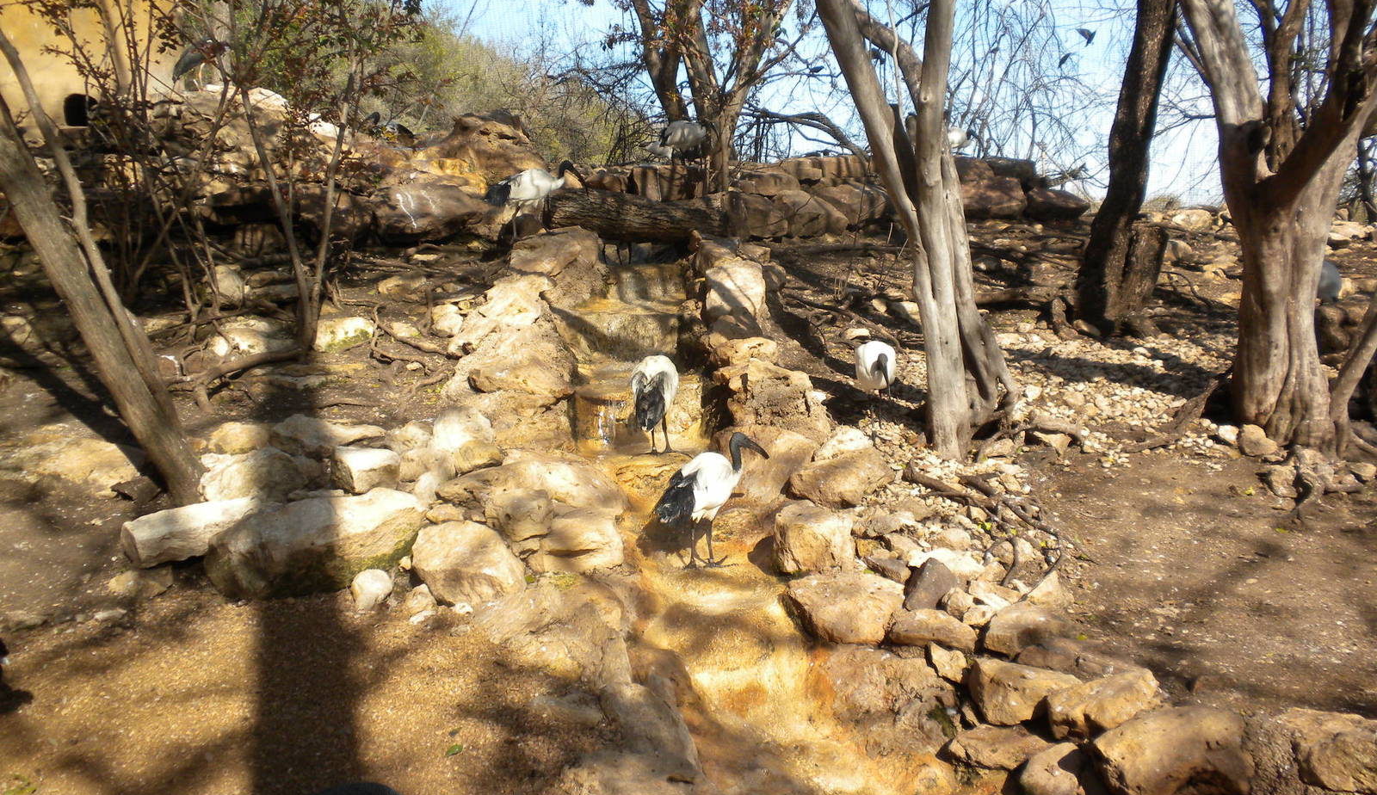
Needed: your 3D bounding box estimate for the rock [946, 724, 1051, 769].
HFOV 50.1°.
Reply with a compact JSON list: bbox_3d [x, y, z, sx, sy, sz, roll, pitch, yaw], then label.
[{"bbox_3d":[0.923,1.042,4.400,0.285,0.090,0.155,0,8,0],"label":"rock"}]

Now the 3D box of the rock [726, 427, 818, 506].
[{"bbox_3d":[0.340,0.285,5.950,0.343,0.311,0.292,-2,7,-15],"label":"rock"}]

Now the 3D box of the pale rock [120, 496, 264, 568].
[{"bbox_3d":[-1.951,0.528,5.800,0.530,0.180,0.180,-4,9,-28],"label":"pale rock"}]

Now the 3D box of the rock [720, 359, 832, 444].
[{"bbox_3d":[0.385,0.017,6.500,0.488,0.362,0.391,0,7,0],"label":"rock"}]

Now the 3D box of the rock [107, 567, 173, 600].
[{"bbox_3d":[-2.181,0.744,5.850,0.260,0.140,0.180,-2,6,-21],"label":"rock"}]

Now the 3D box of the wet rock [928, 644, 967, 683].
[{"bbox_3d":[0.838,0.857,4.750,0.125,0.105,0.100,0,8,0],"label":"wet rock"}]

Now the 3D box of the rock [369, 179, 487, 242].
[{"bbox_3d":[-1.684,-1.217,9.600,0.760,0.410,0.500,-1,6,-10],"label":"rock"}]

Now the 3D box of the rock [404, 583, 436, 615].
[{"bbox_3d":[-0.939,0.706,5.150,0.111,0.105,0.094,-1,7,-10],"label":"rock"}]

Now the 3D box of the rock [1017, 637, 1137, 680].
[{"bbox_3d":[1.371,0.920,5.200,0.403,0.097,0.240,2,6,20],"label":"rock"}]

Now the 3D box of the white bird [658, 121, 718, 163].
[{"bbox_3d":[-0.008,-1.903,11.000,0.440,0.330,0.200,0,8,0],"label":"white bird"}]

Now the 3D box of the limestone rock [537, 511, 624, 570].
[{"bbox_3d":[-0.482,0.644,6.650,0.382,0.248,0.340,0,6,0],"label":"limestone rock"}]

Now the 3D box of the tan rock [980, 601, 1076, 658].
[{"bbox_3d":[1.118,0.764,4.850,0.290,0.135,0.210,1,6,13],"label":"tan rock"}]

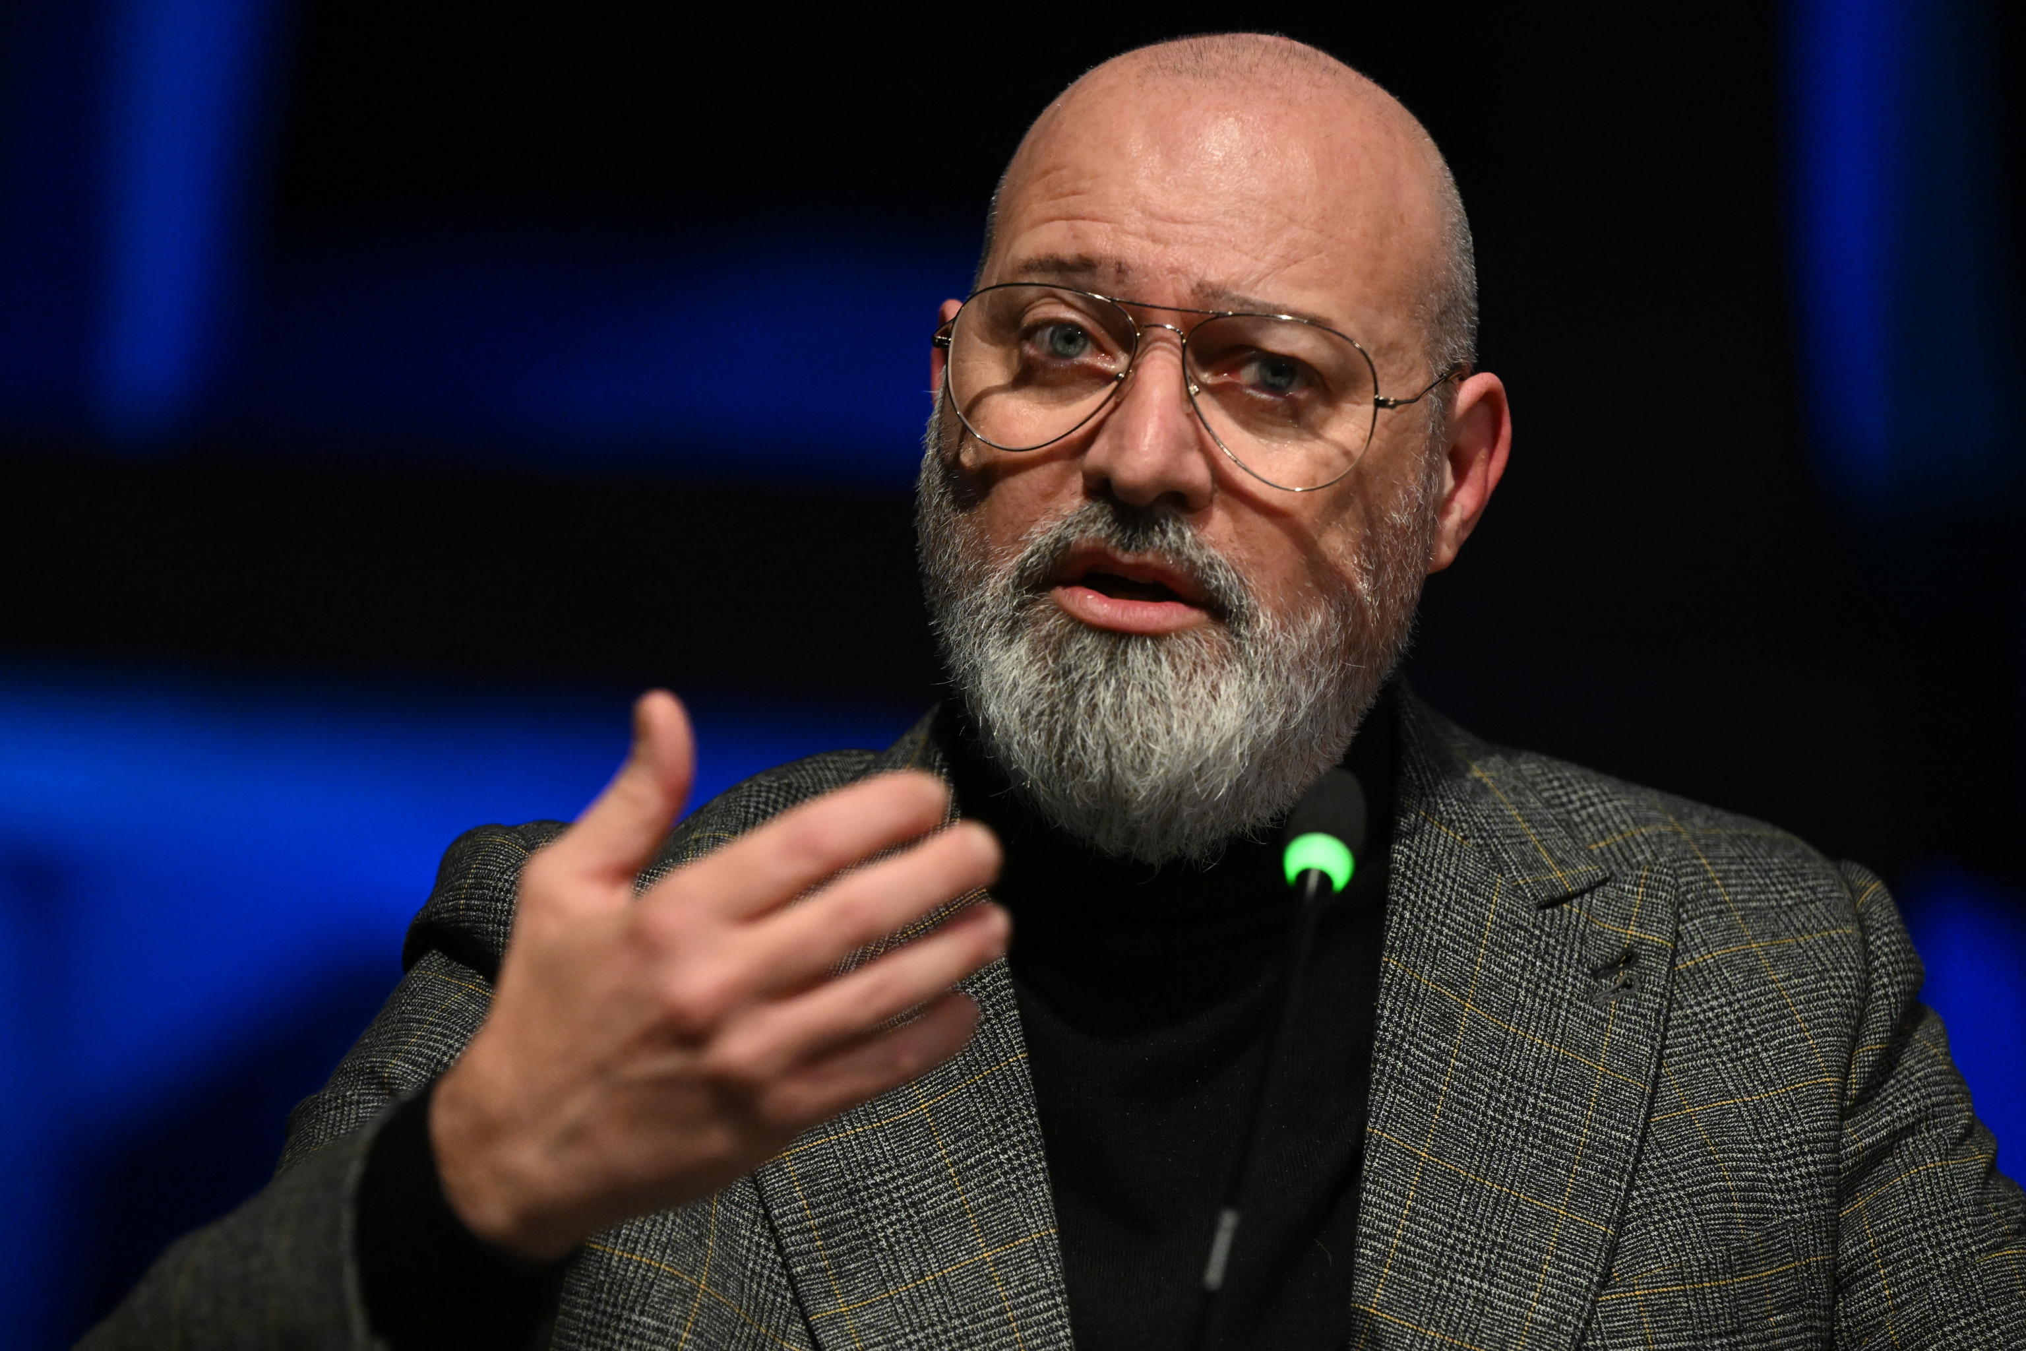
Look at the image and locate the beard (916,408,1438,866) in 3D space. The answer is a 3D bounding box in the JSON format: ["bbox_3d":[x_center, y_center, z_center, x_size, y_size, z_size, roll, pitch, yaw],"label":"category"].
[{"bbox_3d":[0.048,-0.011,3.100,0.150,0.134,0.115,7,3,10],"label":"beard"}]

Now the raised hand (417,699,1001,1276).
[{"bbox_3d":[-0.088,0.072,2.850,0.180,0.120,0.080,-31,7,16],"label":"raised hand"}]

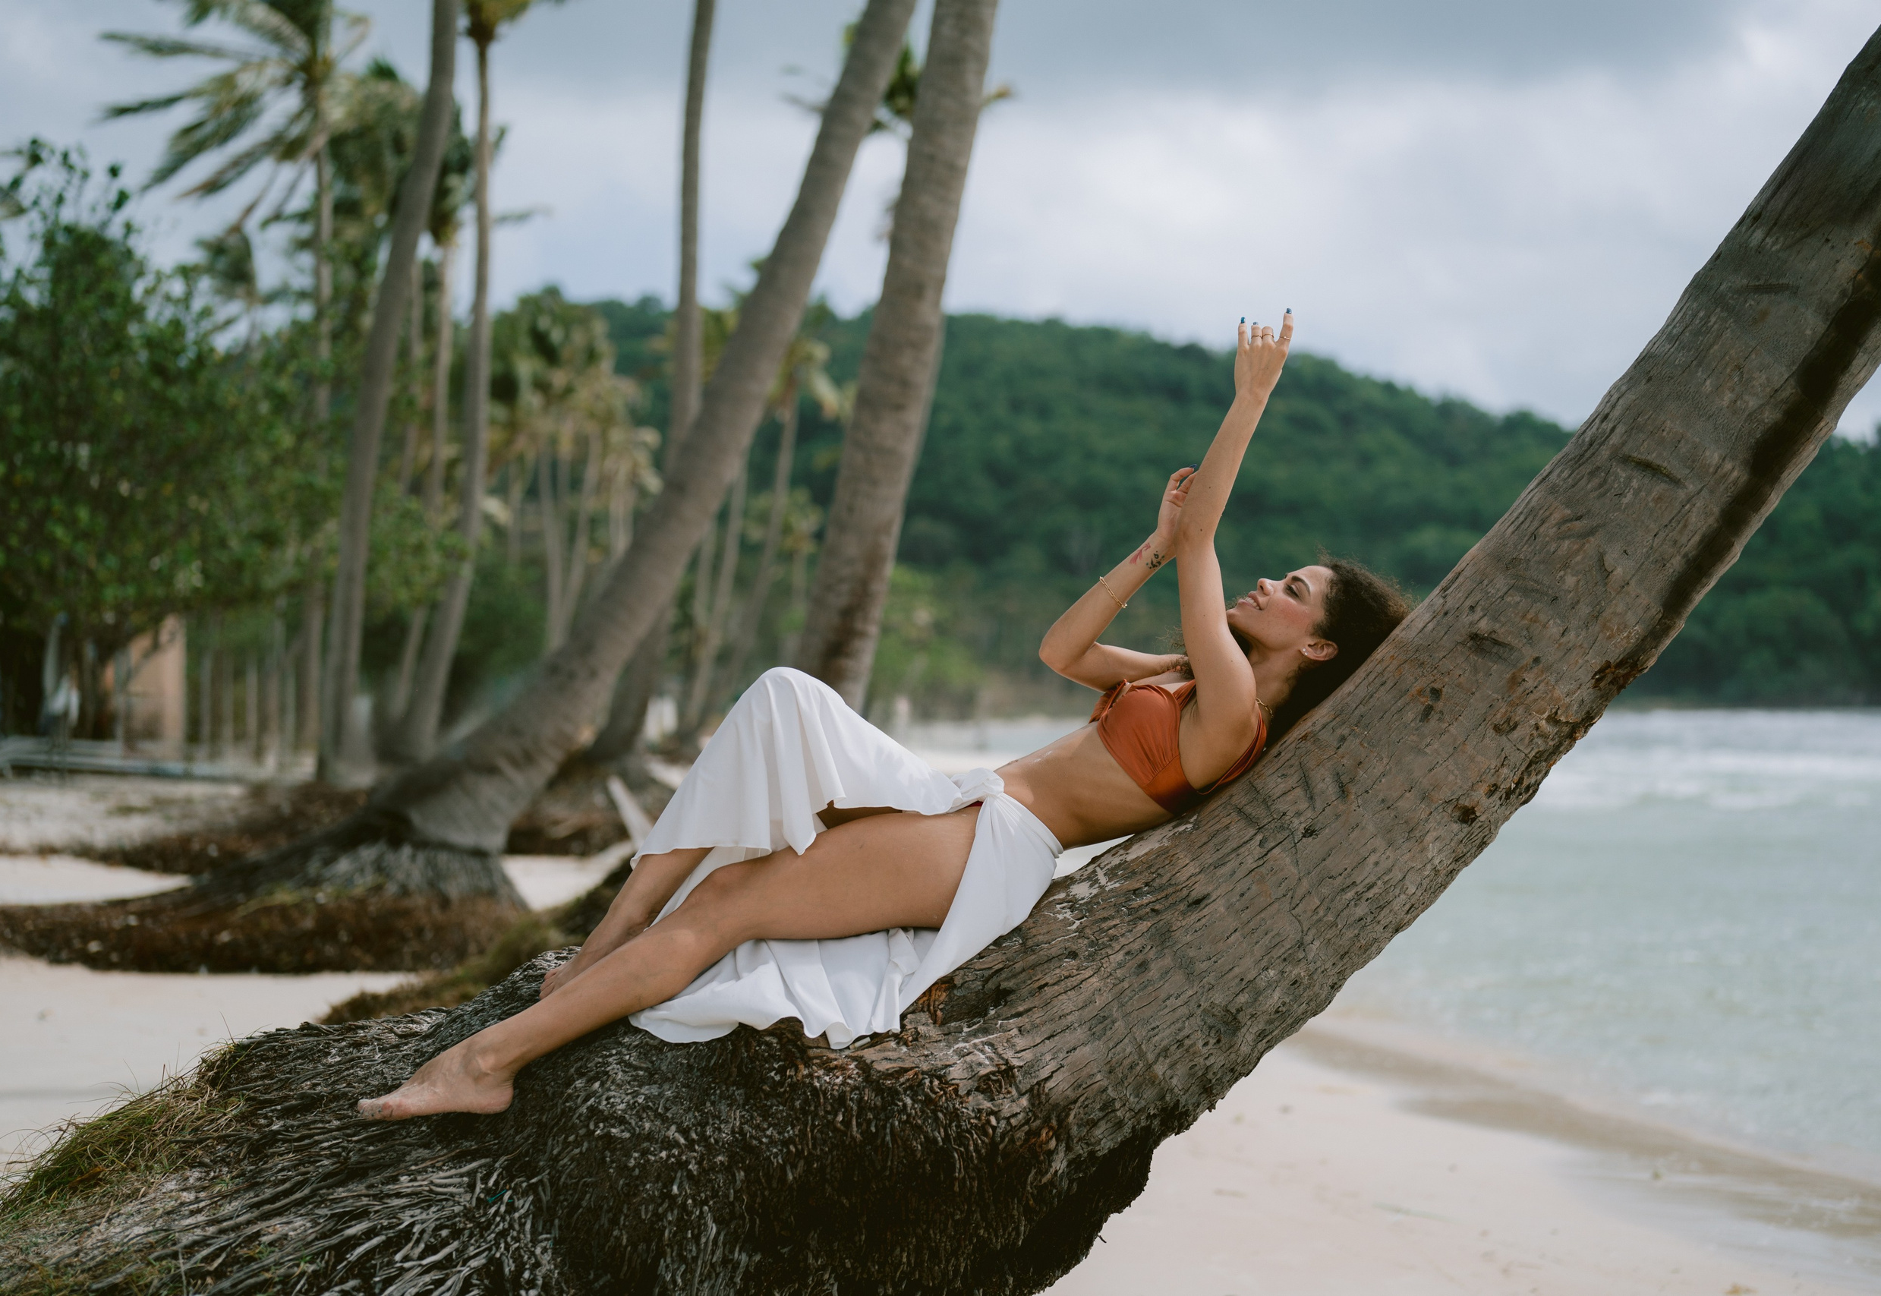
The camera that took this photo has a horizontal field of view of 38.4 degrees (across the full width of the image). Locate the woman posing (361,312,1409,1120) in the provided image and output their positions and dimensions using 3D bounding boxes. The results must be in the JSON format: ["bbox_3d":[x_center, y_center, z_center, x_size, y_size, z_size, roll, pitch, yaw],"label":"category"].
[{"bbox_3d":[-0.118,0.209,4.060,1.750,0.660,0.550,-28,11,-5],"label":"woman posing"}]

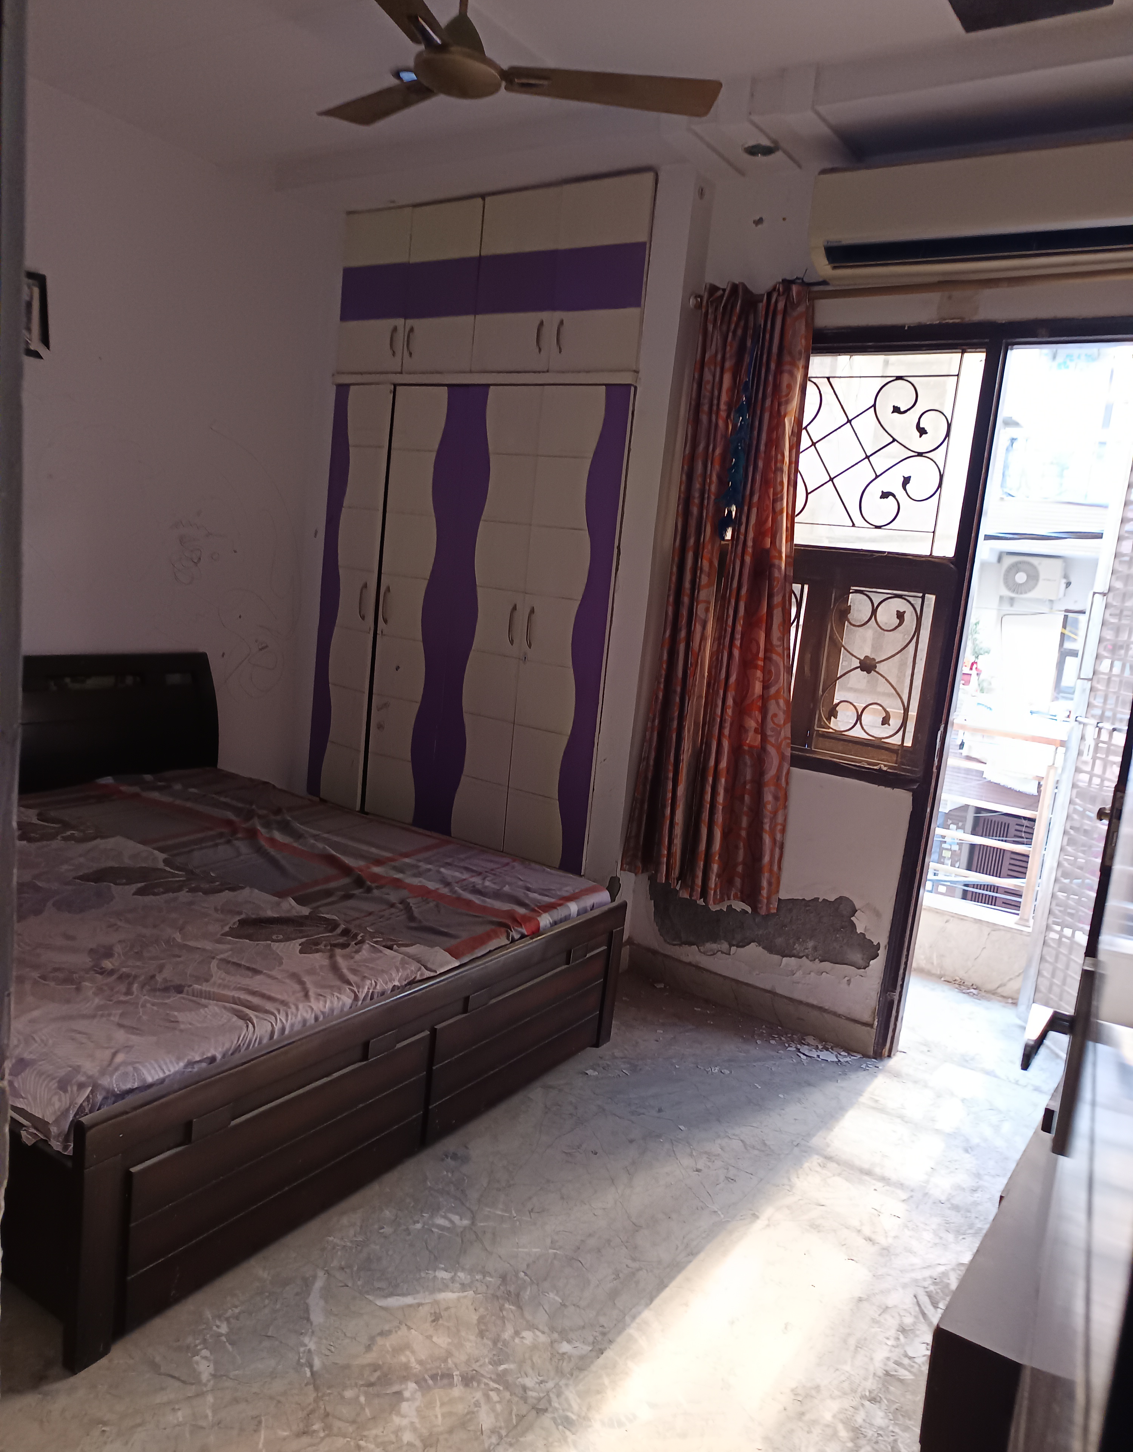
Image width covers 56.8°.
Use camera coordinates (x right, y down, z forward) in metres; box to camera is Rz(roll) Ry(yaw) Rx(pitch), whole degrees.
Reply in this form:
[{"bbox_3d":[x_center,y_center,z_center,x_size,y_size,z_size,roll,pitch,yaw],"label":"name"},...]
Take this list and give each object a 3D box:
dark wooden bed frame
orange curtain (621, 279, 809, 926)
[{"bbox_3d":[-1.160,0.435,3.139,2.027,1.008,1.860,12,11,33],"label":"dark wooden bed frame"},{"bbox_3d":[0.577,-0.426,3.581,0.589,2.075,0.147,12,11,33],"label":"orange curtain"}]

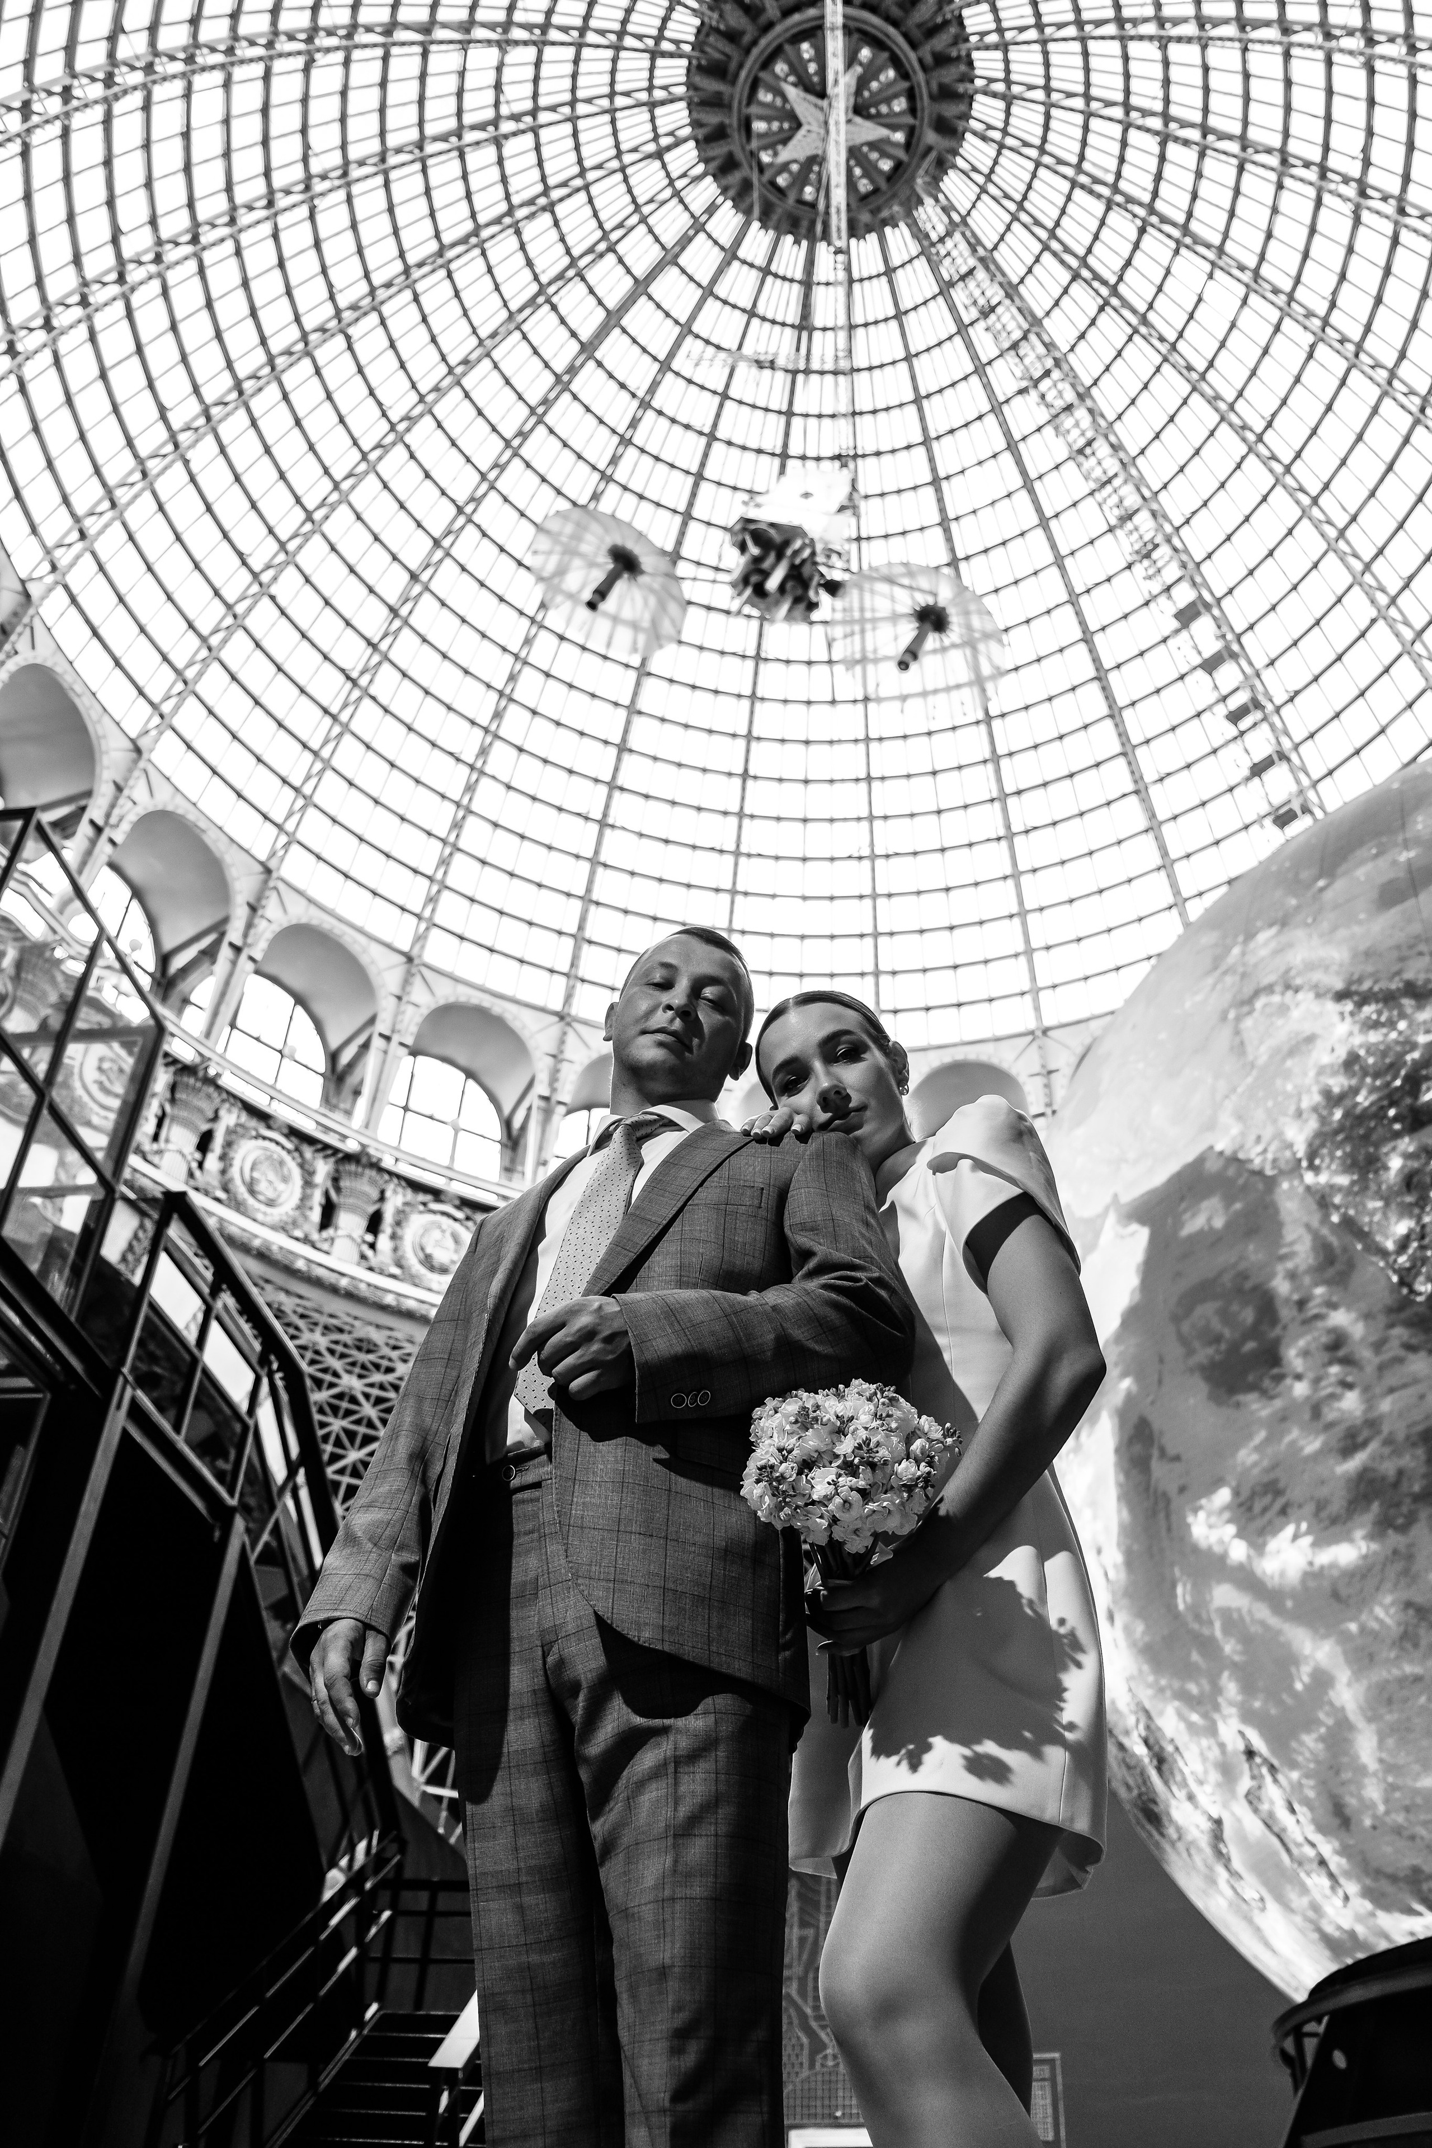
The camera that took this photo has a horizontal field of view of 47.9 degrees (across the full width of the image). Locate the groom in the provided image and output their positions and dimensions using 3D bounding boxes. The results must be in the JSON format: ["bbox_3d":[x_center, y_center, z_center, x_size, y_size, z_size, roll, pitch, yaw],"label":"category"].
[{"bbox_3d":[-0.089,0.545,1.591,0.580,1.800,0.410,-16,-41,23],"label":"groom"}]

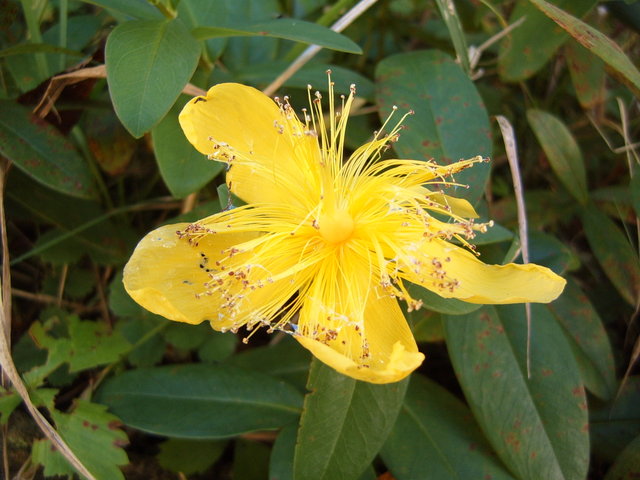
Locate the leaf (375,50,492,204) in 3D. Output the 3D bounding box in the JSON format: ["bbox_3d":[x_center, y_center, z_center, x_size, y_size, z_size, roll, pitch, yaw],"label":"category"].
[{"bbox_3d":[0.033,-0.030,0.200,0.035,0.008,0.055,-14,63,-4],"label":"leaf"}]

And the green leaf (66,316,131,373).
[{"bbox_3d":[-0.070,0.033,0.215,0.021,0.005,0.018,-22,62,-12],"label":"green leaf"}]

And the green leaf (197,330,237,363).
[{"bbox_3d":[-0.034,0.035,0.225,0.015,0.004,0.013,0,60,0],"label":"green leaf"}]

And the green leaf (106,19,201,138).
[{"bbox_3d":[-0.042,-0.041,0.172,0.024,0.007,0.036,14,60,5],"label":"green leaf"}]

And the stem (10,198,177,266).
[{"bbox_3d":[-0.076,-0.003,0.230,0.058,0.006,0.007,-21,74,0],"label":"stem"}]

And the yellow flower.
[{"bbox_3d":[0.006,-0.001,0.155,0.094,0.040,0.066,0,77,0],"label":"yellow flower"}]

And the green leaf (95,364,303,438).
[{"bbox_3d":[-0.036,0.048,0.205,0.064,0.008,0.025,4,60,2],"label":"green leaf"}]

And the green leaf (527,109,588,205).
[{"bbox_3d":[0.085,-0.030,0.245,0.014,0.006,0.042,-27,72,-17],"label":"green leaf"}]

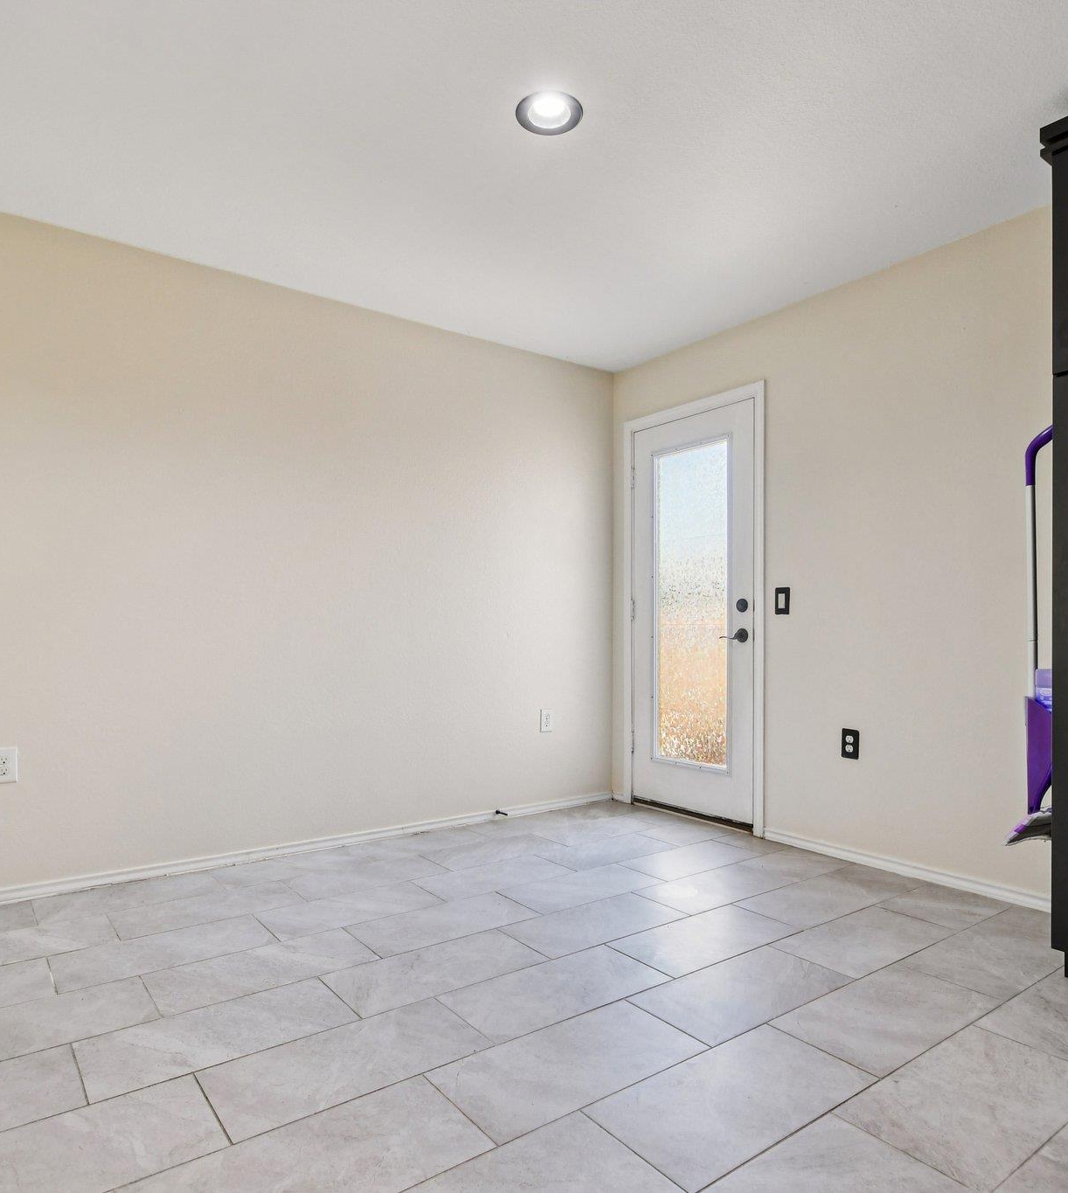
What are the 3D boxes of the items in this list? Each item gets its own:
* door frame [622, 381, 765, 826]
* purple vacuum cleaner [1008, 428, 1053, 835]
[{"bbox_3d":[0.815,0.065,3.885,0.120,2.135,0.960,1,-2,-36],"label":"door frame"},{"bbox_3d":[1.520,0.100,2.190,0.270,1.250,0.190,1,-2,-38],"label":"purple vacuum cleaner"}]

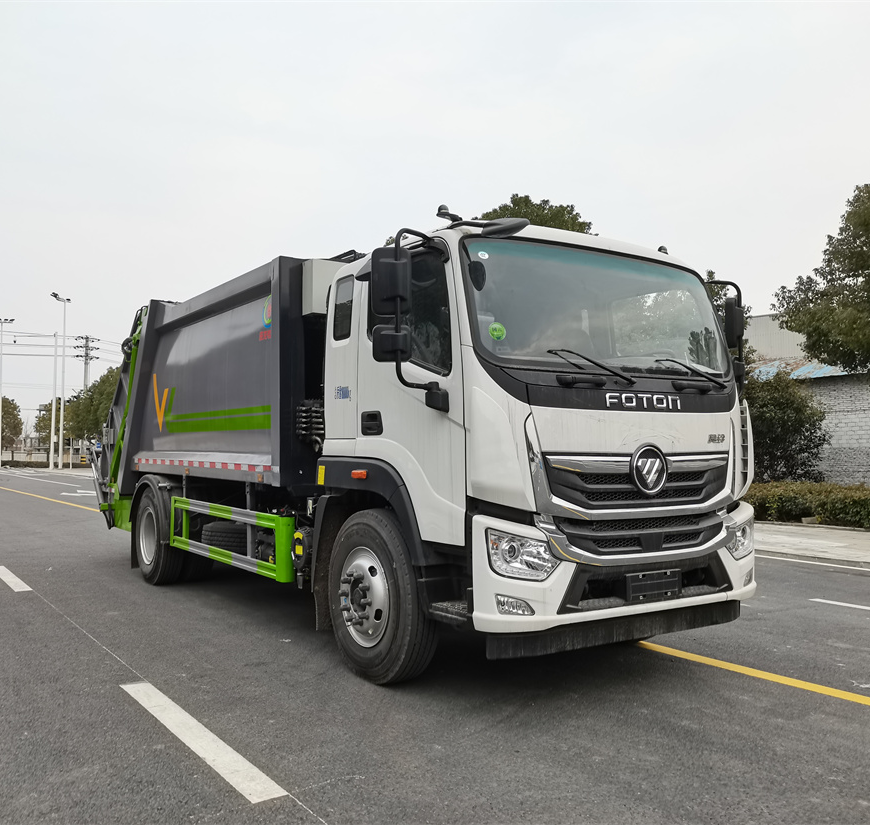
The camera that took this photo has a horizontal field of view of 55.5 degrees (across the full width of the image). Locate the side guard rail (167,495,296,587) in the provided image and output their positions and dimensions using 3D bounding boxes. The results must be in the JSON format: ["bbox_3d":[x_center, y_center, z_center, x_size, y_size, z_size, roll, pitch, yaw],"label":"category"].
[{"bbox_3d":[-1.742,1.001,6.859,0.110,0.470,2.760,2,-3,-33],"label":"side guard rail"}]

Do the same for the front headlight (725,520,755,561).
[{"bbox_3d":[1.821,0.743,4.956,0.390,0.265,0.170,2,-3,-33],"label":"front headlight"}]

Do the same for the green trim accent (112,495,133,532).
[{"bbox_3d":[-3.656,1.194,9.919,0.160,0.420,0.880,2,-3,-35],"label":"green trim accent"}]

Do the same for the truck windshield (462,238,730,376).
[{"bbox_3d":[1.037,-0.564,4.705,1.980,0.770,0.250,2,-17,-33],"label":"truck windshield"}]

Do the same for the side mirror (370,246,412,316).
[{"bbox_3d":[-0.233,-0.689,4.346,0.215,0.365,0.120,1,-3,-13],"label":"side mirror"}]

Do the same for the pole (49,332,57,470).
[{"bbox_3d":[-27.892,-0.820,60.500,0.300,10.100,0.300,1,-3,-25],"label":"pole"}]

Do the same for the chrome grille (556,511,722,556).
[{"bbox_3d":[1.213,0.696,4.737,1.360,0.235,0.130,2,-3,-35],"label":"chrome grille"}]

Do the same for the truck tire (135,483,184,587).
[{"bbox_3d":[-2.930,1.296,8.798,0.280,1.030,1.030,2,-3,-35],"label":"truck tire"}]

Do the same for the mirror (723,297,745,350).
[{"bbox_3d":[2.165,-0.642,5.963,0.120,0.365,0.215,-2,-3,33],"label":"mirror"}]

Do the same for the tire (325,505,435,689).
[{"bbox_3d":[-0.334,1.121,5.126,0.280,1.030,1.030,2,-3,-35],"label":"tire"}]

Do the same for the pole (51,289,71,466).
[{"bbox_3d":[-28.358,-2.414,62.132,1.500,13.200,0.500,2,-3,-35],"label":"pole"}]

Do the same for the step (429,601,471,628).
[{"bbox_3d":[0.120,1.016,4.176,0.210,0.100,0.300,2,-3,-33],"label":"step"}]

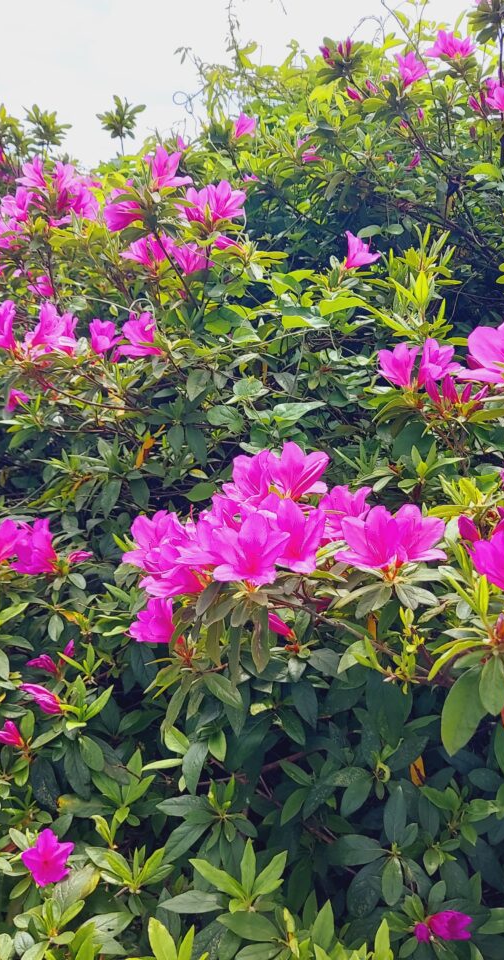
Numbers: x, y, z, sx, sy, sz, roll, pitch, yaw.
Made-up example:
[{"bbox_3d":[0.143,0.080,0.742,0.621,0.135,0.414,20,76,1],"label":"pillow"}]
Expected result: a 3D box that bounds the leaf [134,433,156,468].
[{"bbox_3d":[-0.133,-0.037,1.150,0.015,0.046,0.013,25,-6,0],"label":"leaf"}]

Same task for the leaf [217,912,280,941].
[{"bbox_3d":[-0.004,0.378,0.780,0.054,0.010,0.025,19,49,-9],"label":"leaf"}]

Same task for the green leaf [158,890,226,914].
[{"bbox_3d":[-0.051,0.366,0.800,0.059,0.010,0.024,-3,45,-11],"label":"green leaf"}]

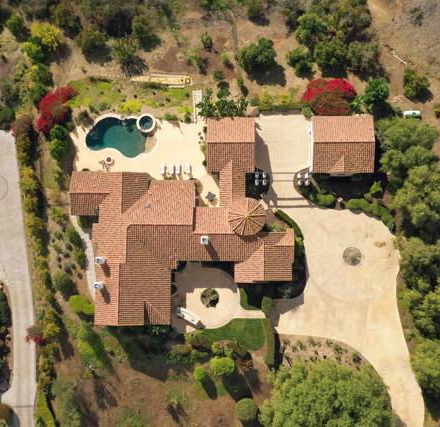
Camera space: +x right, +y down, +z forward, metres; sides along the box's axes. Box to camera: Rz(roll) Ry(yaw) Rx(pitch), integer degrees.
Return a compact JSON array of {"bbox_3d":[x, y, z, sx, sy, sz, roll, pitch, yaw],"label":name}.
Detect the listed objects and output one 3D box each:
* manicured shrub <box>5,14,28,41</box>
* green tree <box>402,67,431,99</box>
[{"bbox_3d":[-32.479,-29.689,79.502,3.610,3.200,4.050,0,84,1],"label":"manicured shrub"},{"bbox_3d":[29.730,-19.530,75.260,3.800,3.300,4.200,0,89,0],"label":"green tree"}]

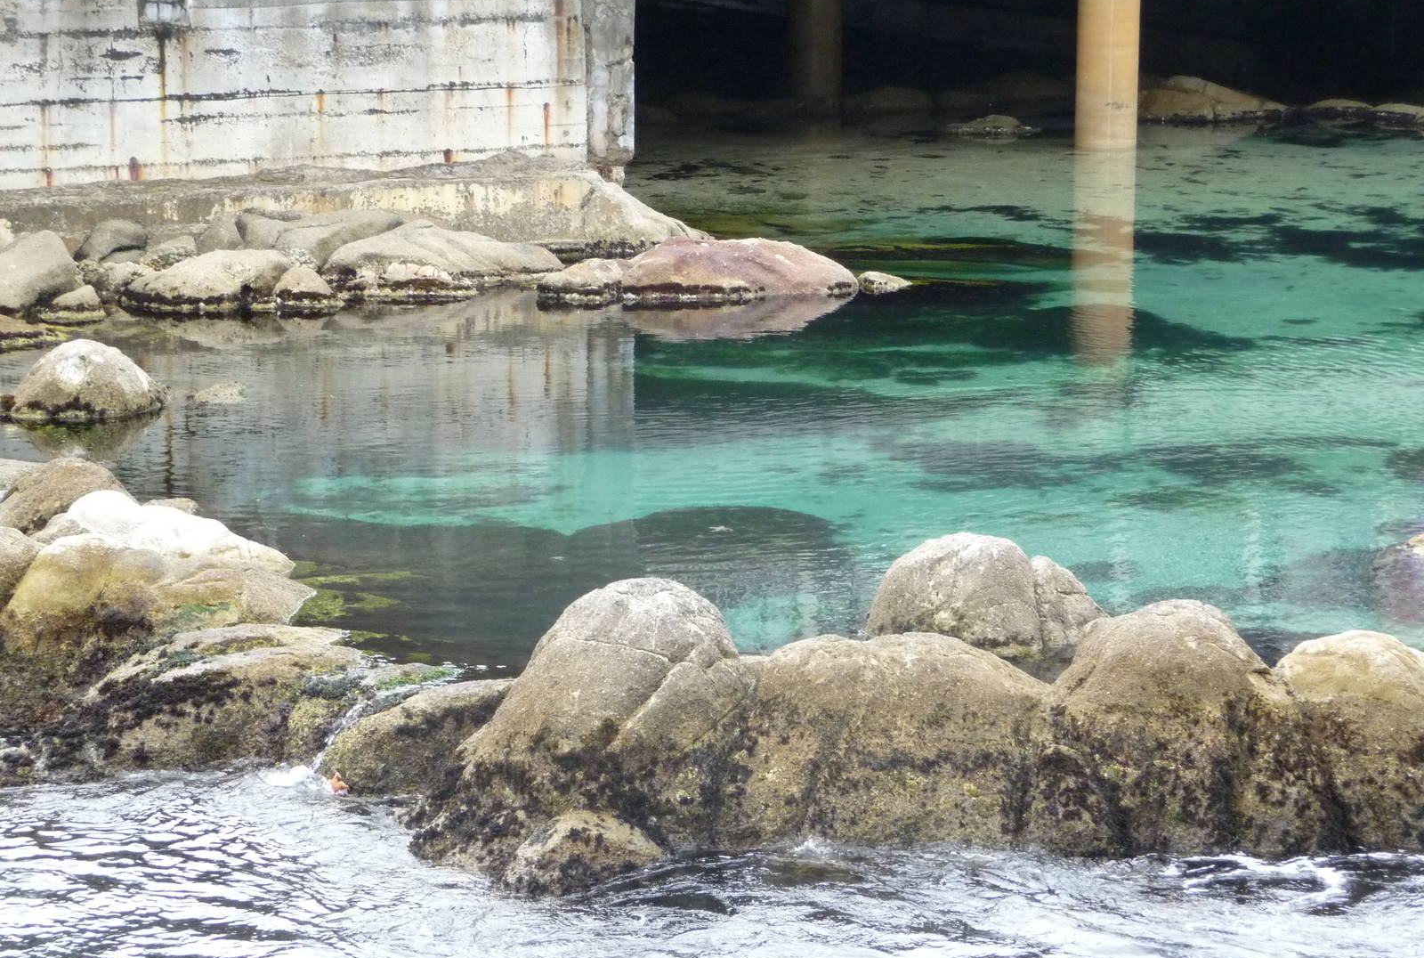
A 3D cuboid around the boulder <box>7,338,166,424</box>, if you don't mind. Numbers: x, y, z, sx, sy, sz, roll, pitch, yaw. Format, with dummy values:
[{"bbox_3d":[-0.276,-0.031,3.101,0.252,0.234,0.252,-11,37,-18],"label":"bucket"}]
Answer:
[{"bbox_3d":[-4.634,-0.751,39.012,1.160,0.530,1.050,0,9,0],"label":"boulder"}]

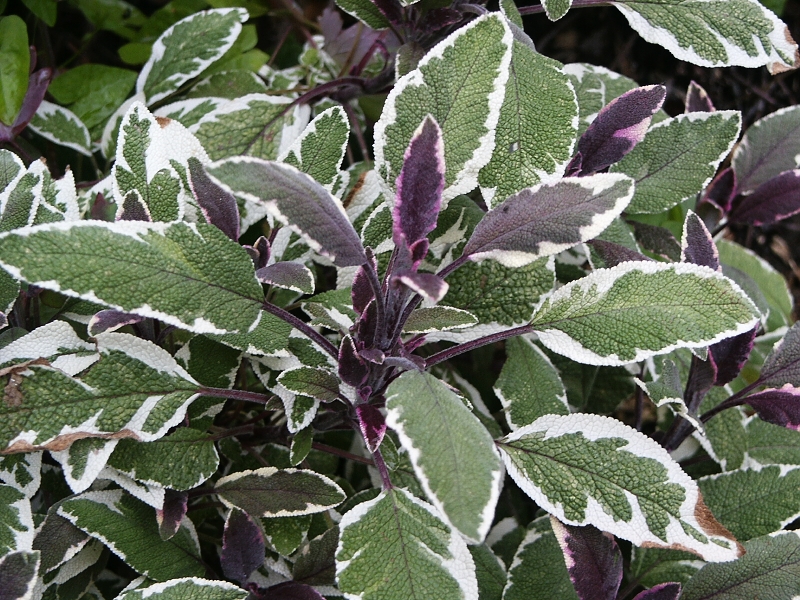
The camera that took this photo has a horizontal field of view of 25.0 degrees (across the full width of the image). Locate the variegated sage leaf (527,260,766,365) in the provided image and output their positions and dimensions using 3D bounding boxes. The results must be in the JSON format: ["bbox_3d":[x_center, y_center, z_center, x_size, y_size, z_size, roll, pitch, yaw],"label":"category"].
[{"bbox_3d":[0.074,0.004,0.544,0.069,0.011,0.032,-4,60,7],"label":"variegated sage leaf"}]

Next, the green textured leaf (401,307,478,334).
[{"bbox_3d":[0.012,0.006,0.530,0.024,0.005,0.011,-5,50,-3],"label":"green textured leaf"}]

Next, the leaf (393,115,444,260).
[{"bbox_3d":[0.006,-0.033,0.531,0.015,0.045,0.006,7,24,-1],"label":"leaf"}]

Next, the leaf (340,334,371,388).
[{"bbox_3d":[-0.015,0.021,0.600,0.011,0.018,0.005,-8,15,4],"label":"leaf"}]

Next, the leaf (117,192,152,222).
[{"bbox_3d":[-0.086,-0.026,0.581,0.012,0.020,0.006,1,36,0],"label":"leaf"}]

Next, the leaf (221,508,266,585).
[{"bbox_3d":[-0.055,0.087,0.635,0.015,0.026,0.006,-13,12,-3],"label":"leaf"}]

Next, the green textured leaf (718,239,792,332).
[{"bbox_3d":[0.118,-0.005,0.610,0.047,0.010,0.025,44,55,9],"label":"green textured leaf"}]

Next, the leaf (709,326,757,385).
[{"bbox_3d":[0.104,0.016,0.560,0.015,0.026,0.007,22,0,-3],"label":"leaf"}]

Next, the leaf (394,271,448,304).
[{"bbox_3d":[0.006,-0.004,0.530,0.018,0.006,0.009,13,36,27],"label":"leaf"}]

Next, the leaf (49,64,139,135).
[{"bbox_3d":[-0.124,-0.082,0.730,0.036,0.010,0.034,-22,56,-12],"label":"leaf"}]

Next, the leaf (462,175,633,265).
[{"bbox_3d":[0.048,-0.026,0.585,0.060,0.009,0.024,-25,55,5],"label":"leaf"}]

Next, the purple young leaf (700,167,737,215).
[{"bbox_3d":[0.120,-0.041,0.680,0.013,0.019,0.005,17,12,9],"label":"purple young leaf"}]

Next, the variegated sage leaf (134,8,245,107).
[{"bbox_3d":[-0.076,-0.089,0.665,0.051,0.009,0.023,-40,70,0],"label":"variegated sage leaf"}]

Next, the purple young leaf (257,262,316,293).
[{"bbox_3d":[-0.035,-0.006,0.540,0.018,0.006,0.011,16,52,6],"label":"purple young leaf"}]

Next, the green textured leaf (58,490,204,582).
[{"bbox_3d":[-0.093,0.082,0.630,0.058,0.009,0.026,26,57,6],"label":"green textured leaf"}]

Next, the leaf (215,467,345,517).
[{"bbox_3d":[-0.037,0.059,0.558,0.041,0.007,0.018,3,49,10],"label":"leaf"}]

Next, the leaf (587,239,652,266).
[{"bbox_3d":[0.069,-0.014,0.576,0.030,0.006,0.015,23,54,16],"label":"leaf"}]

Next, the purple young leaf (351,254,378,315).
[{"bbox_3d":[-0.010,-0.004,0.541,0.008,0.021,0.005,16,31,22],"label":"purple young leaf"}]

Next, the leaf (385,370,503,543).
[{"bbox_3d":[0.012,0.043,0.500,0.026,0.011,0.056,-16,65,-7],"label":"leaf"}]

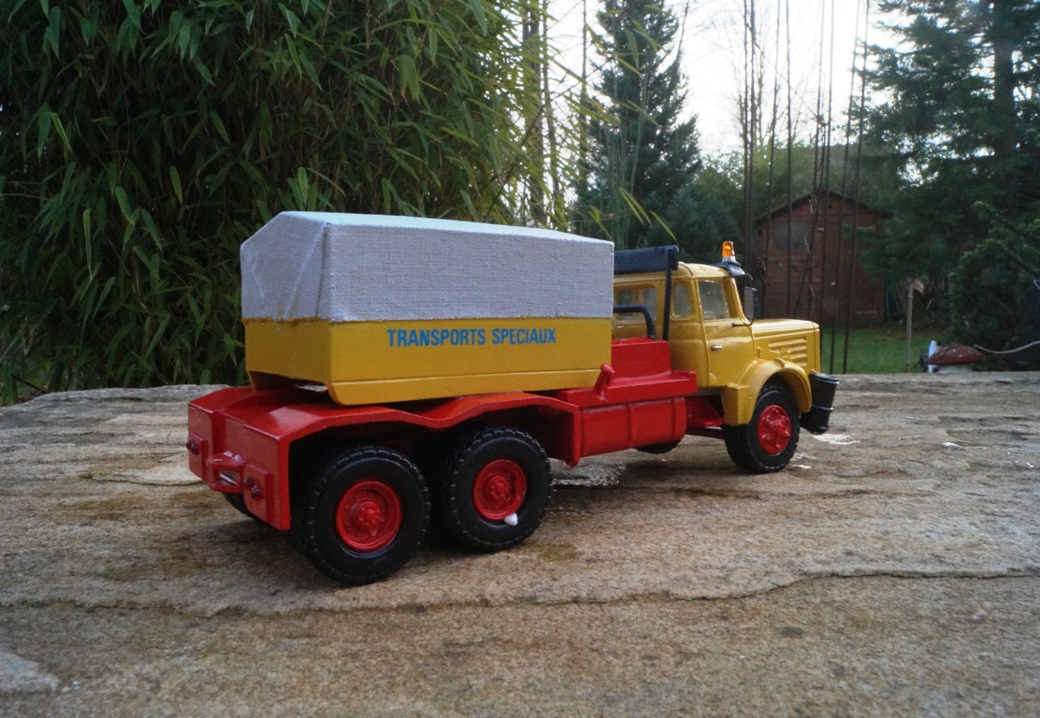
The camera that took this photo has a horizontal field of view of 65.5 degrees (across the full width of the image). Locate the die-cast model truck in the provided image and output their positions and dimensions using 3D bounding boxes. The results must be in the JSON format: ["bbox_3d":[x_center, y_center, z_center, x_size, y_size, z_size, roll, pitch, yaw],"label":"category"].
[{"bbox_3d":[0.015,0.002,0.257,0.221,0.084,0.071,-3,5,-38],"label":"die-cast model truck"}]

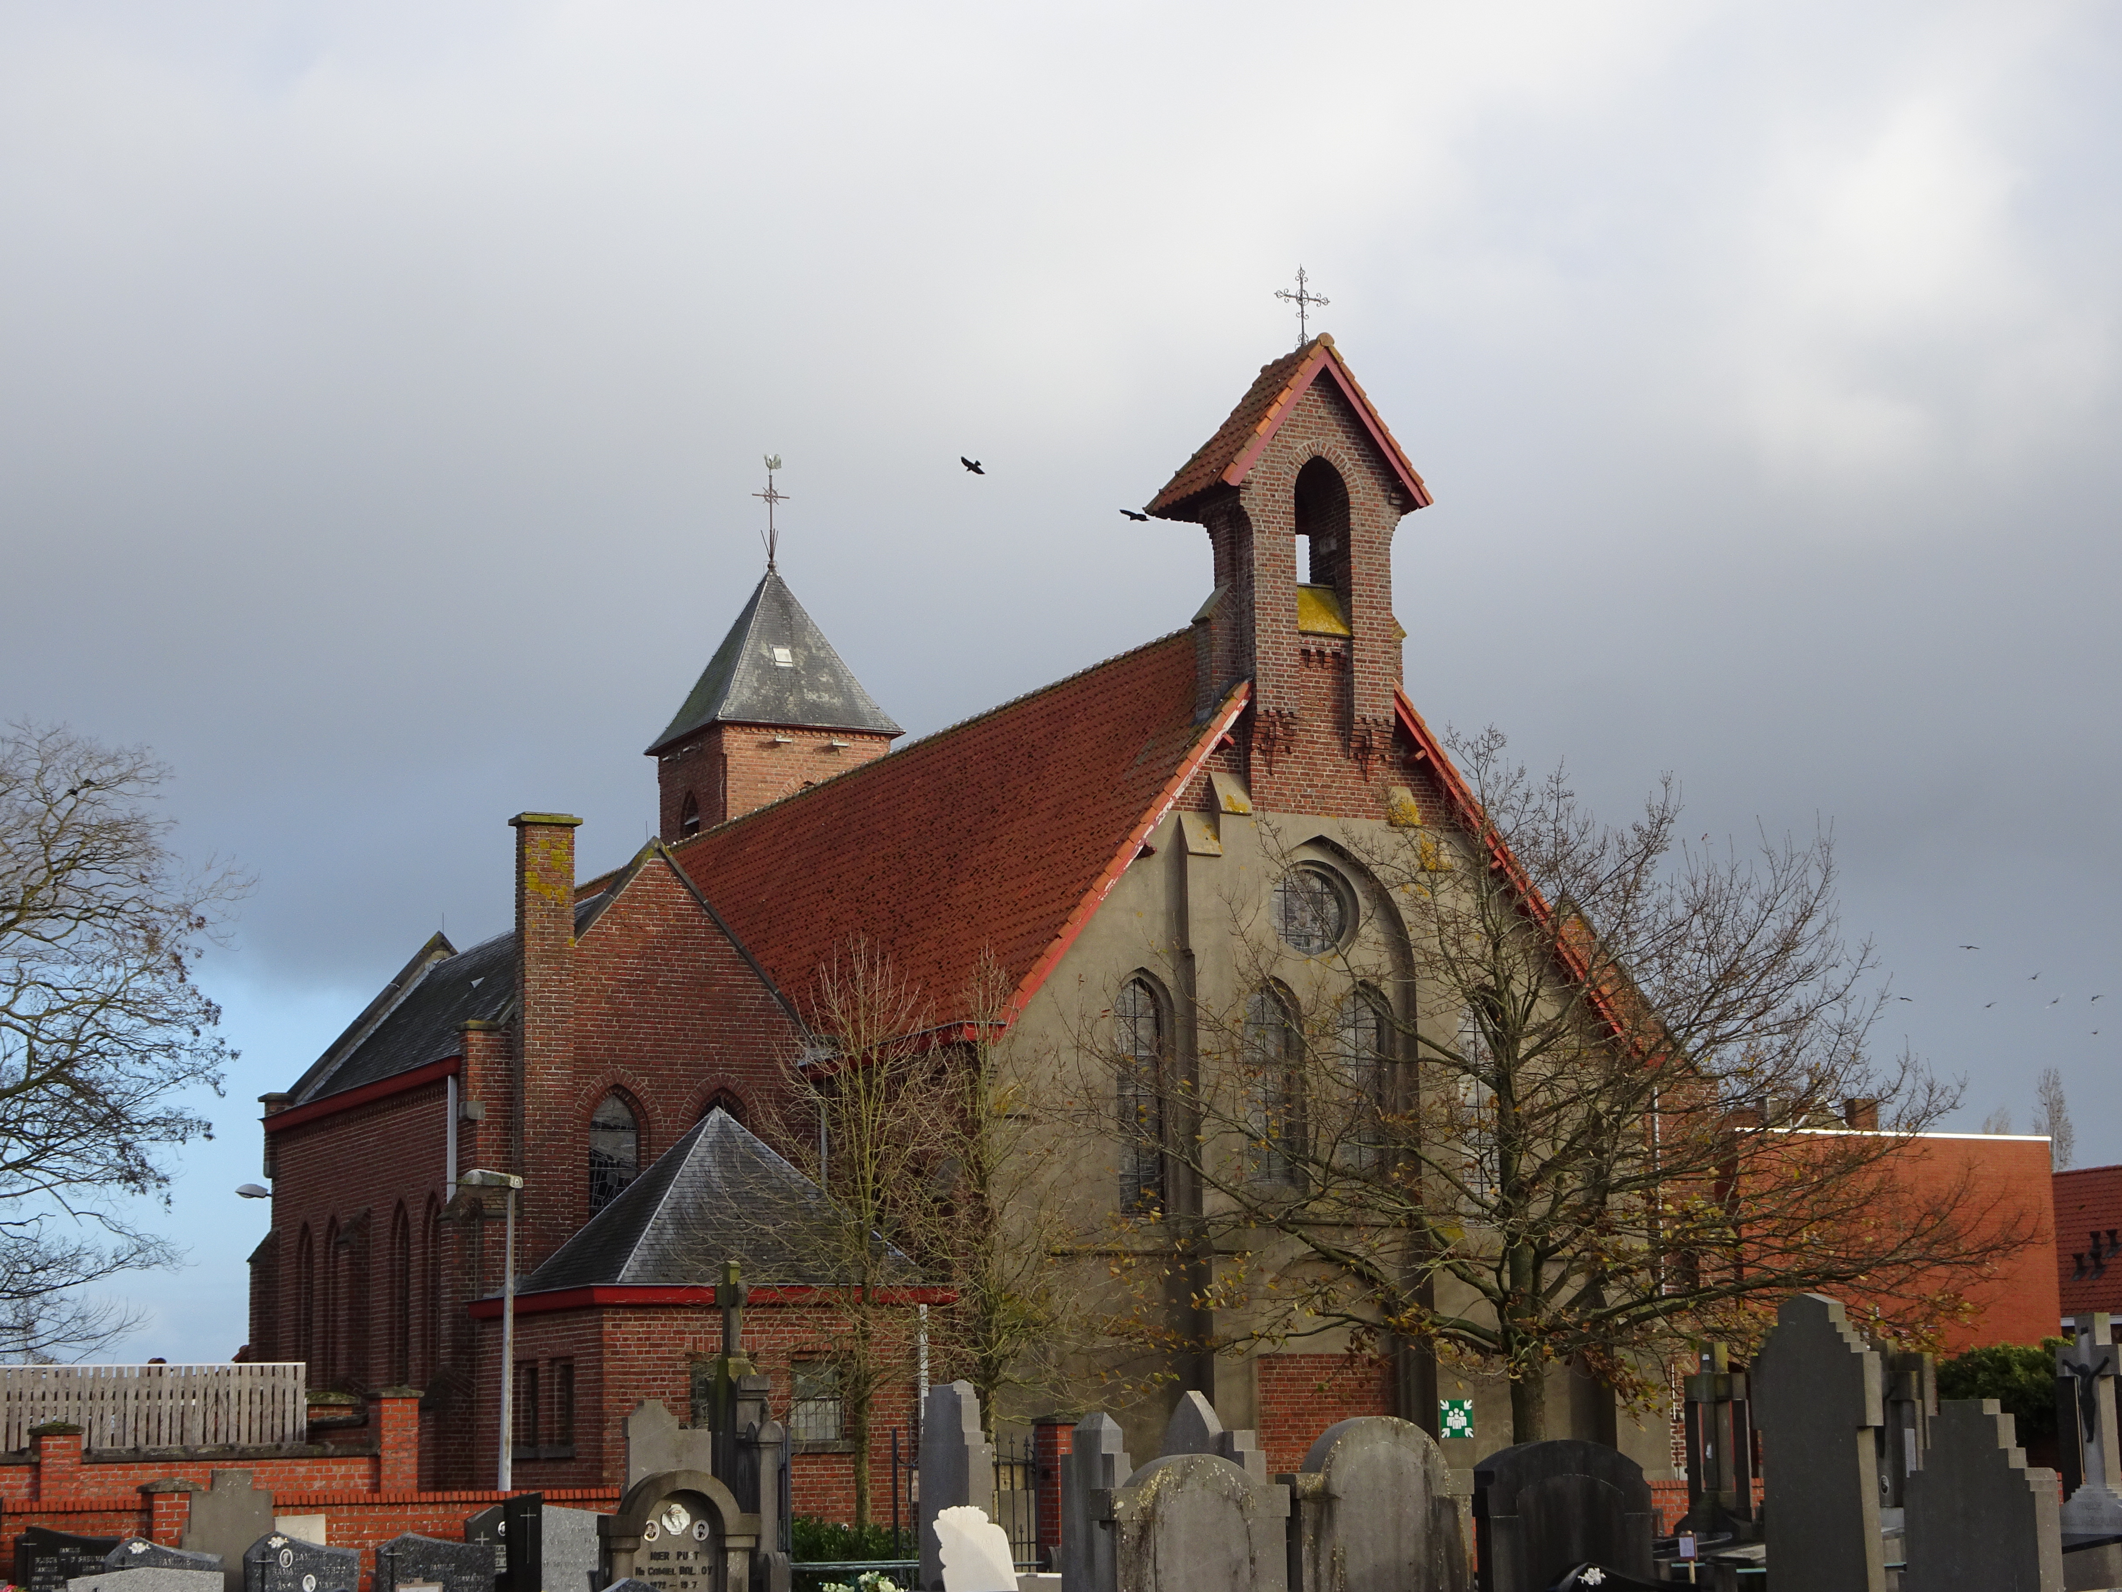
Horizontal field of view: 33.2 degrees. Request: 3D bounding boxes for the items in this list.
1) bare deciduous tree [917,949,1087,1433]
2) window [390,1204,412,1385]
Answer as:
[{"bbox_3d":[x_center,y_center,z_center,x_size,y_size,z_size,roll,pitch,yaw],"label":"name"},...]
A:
[{"bbox_3d":[-0.627,5.197,38.896,1.860,7.106,1.860,-1,-10,0],"label":"bare deciduous tree"},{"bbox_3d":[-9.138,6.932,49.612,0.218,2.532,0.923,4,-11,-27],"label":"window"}]

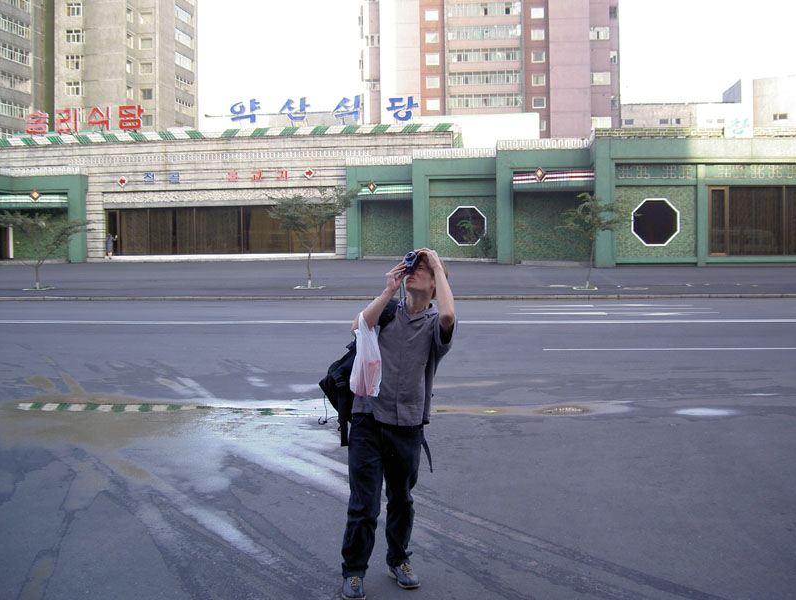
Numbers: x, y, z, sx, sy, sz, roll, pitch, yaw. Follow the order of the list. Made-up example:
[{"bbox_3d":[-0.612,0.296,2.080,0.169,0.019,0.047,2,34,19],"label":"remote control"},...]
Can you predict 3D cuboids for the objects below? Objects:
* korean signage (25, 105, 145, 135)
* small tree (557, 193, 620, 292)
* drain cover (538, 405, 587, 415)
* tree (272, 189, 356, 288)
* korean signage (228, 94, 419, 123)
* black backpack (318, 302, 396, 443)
[{"bbox_3d":[-19.826,-11.396,57.000,8.000,1.550,0.300,0,4,8],"label":"korean signage"},{"bbox_3d":[6.441,-1.987,30.000,2.300,3.200,2.200,0,4,6],"label":"small tree"},{"bbox_3d":[1.713,1.136,9.300,0.510,0.040,0.520,0,4,5],"label":"drain cover"},{"bbox_3d":[-2.906,-2.157,31.000,2.800,3.450,2.700,0,4,6],"label":"tree"},{"bbox_3d":[-4.588,-11.774,55.500,11.800,1.580,0.300,0,4,5],"label":"korean signage"},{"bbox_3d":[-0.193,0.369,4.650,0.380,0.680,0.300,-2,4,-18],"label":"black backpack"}]

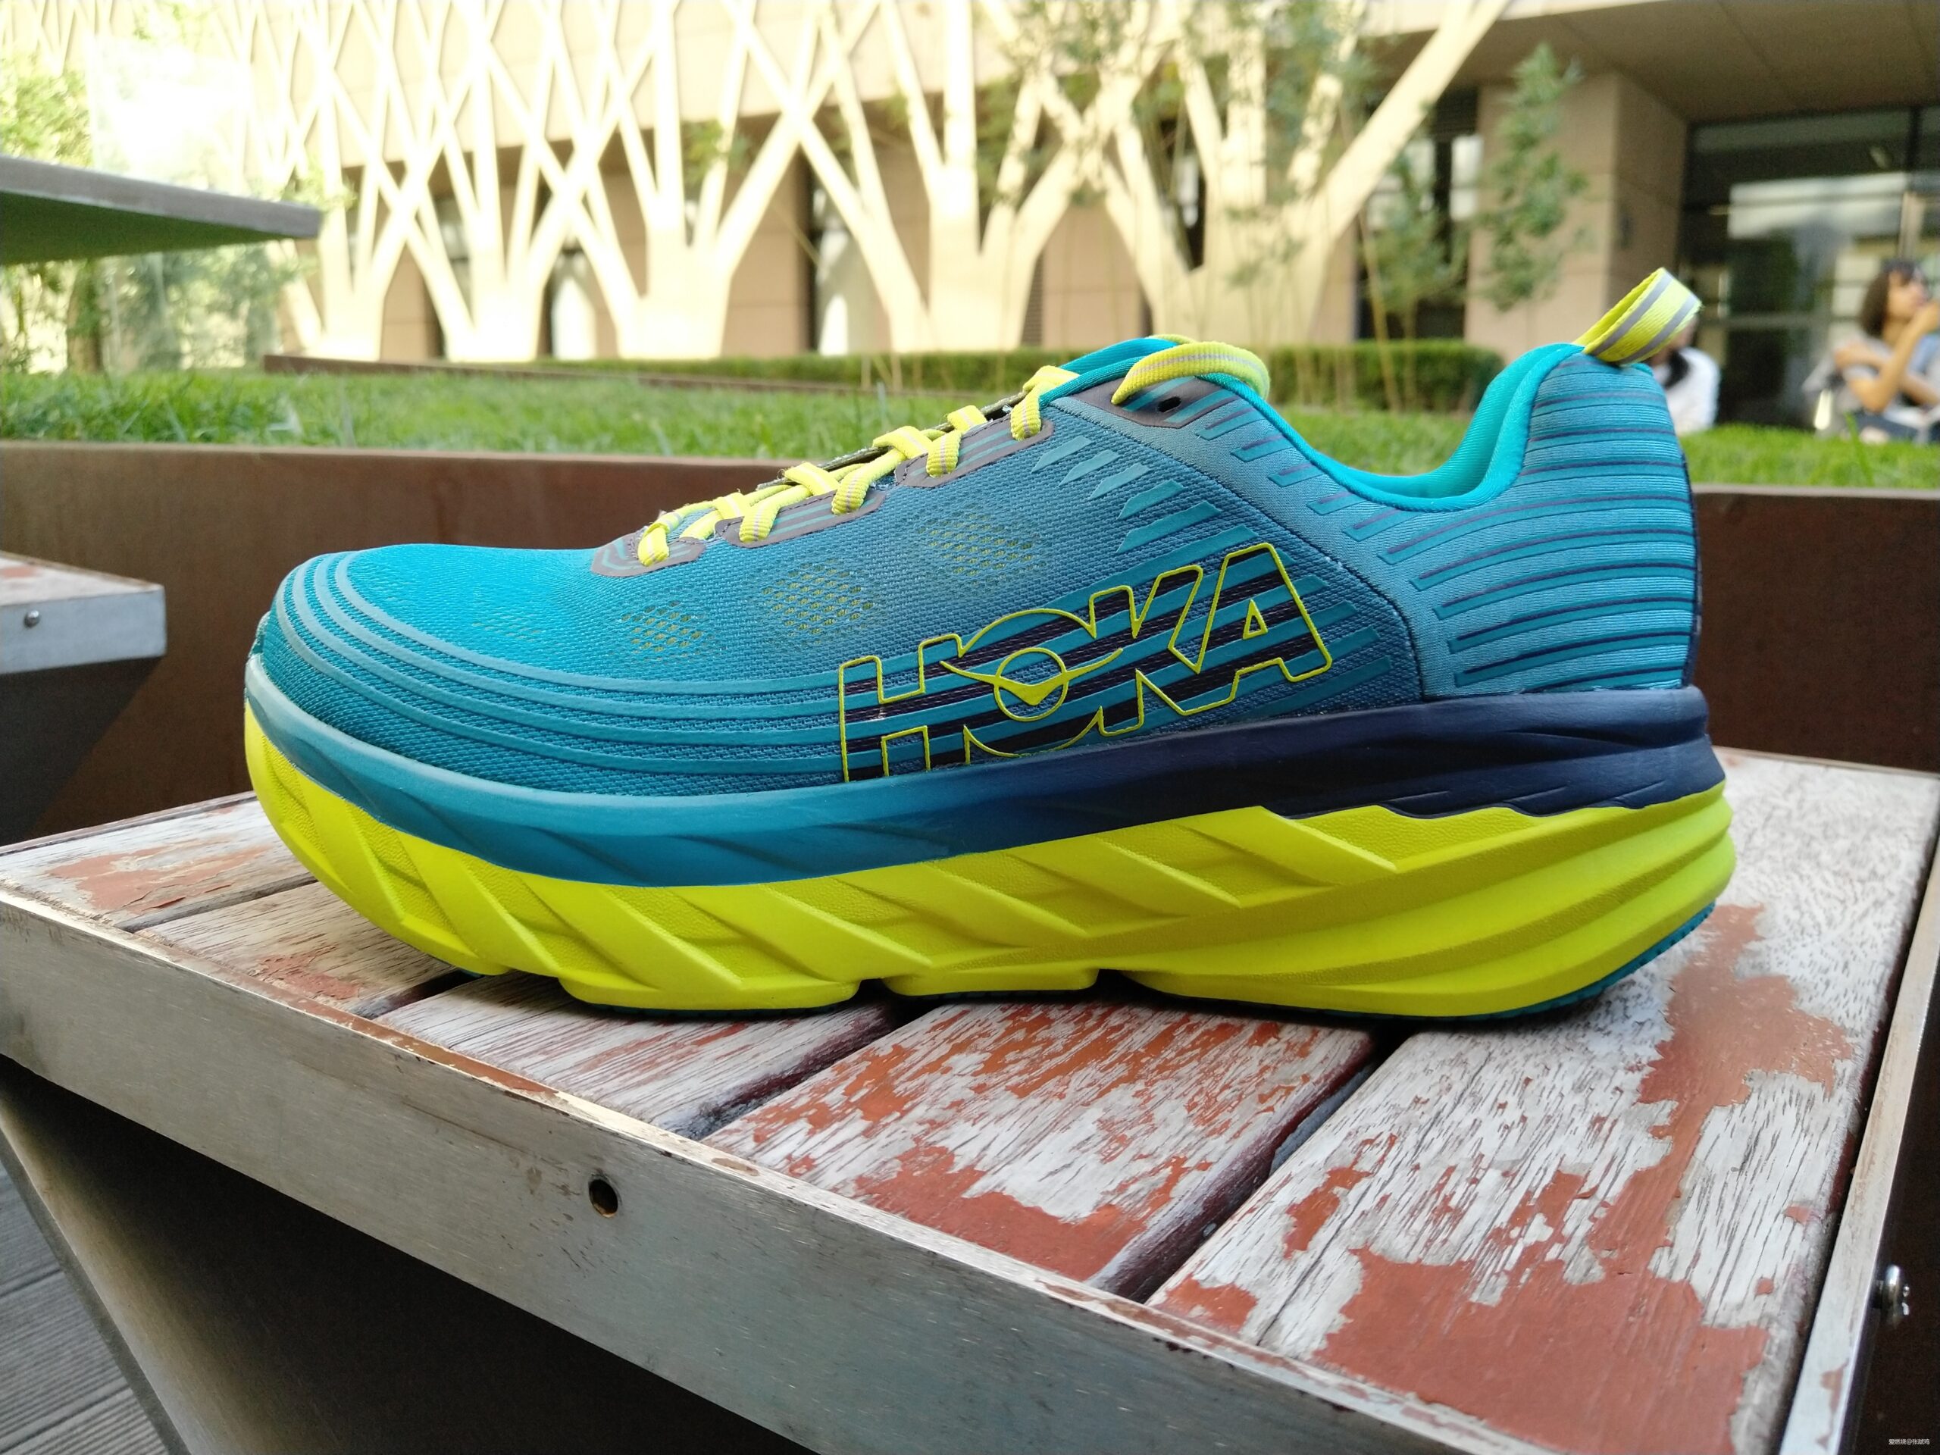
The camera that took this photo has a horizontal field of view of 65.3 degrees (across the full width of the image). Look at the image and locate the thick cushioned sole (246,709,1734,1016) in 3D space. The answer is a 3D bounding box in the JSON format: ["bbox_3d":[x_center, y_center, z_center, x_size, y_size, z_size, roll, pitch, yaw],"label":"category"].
[{"bbox_3d":[0.000,0.017,0.318,0.303,0.050,0.115,1,13,4],"label":"thick cushioned sole"}]

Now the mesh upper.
[{"bbox_3d":[-0.004,-0.036,0.306,0.288,0.082,0.106,1,13,4],"label":"mesh upper"}]

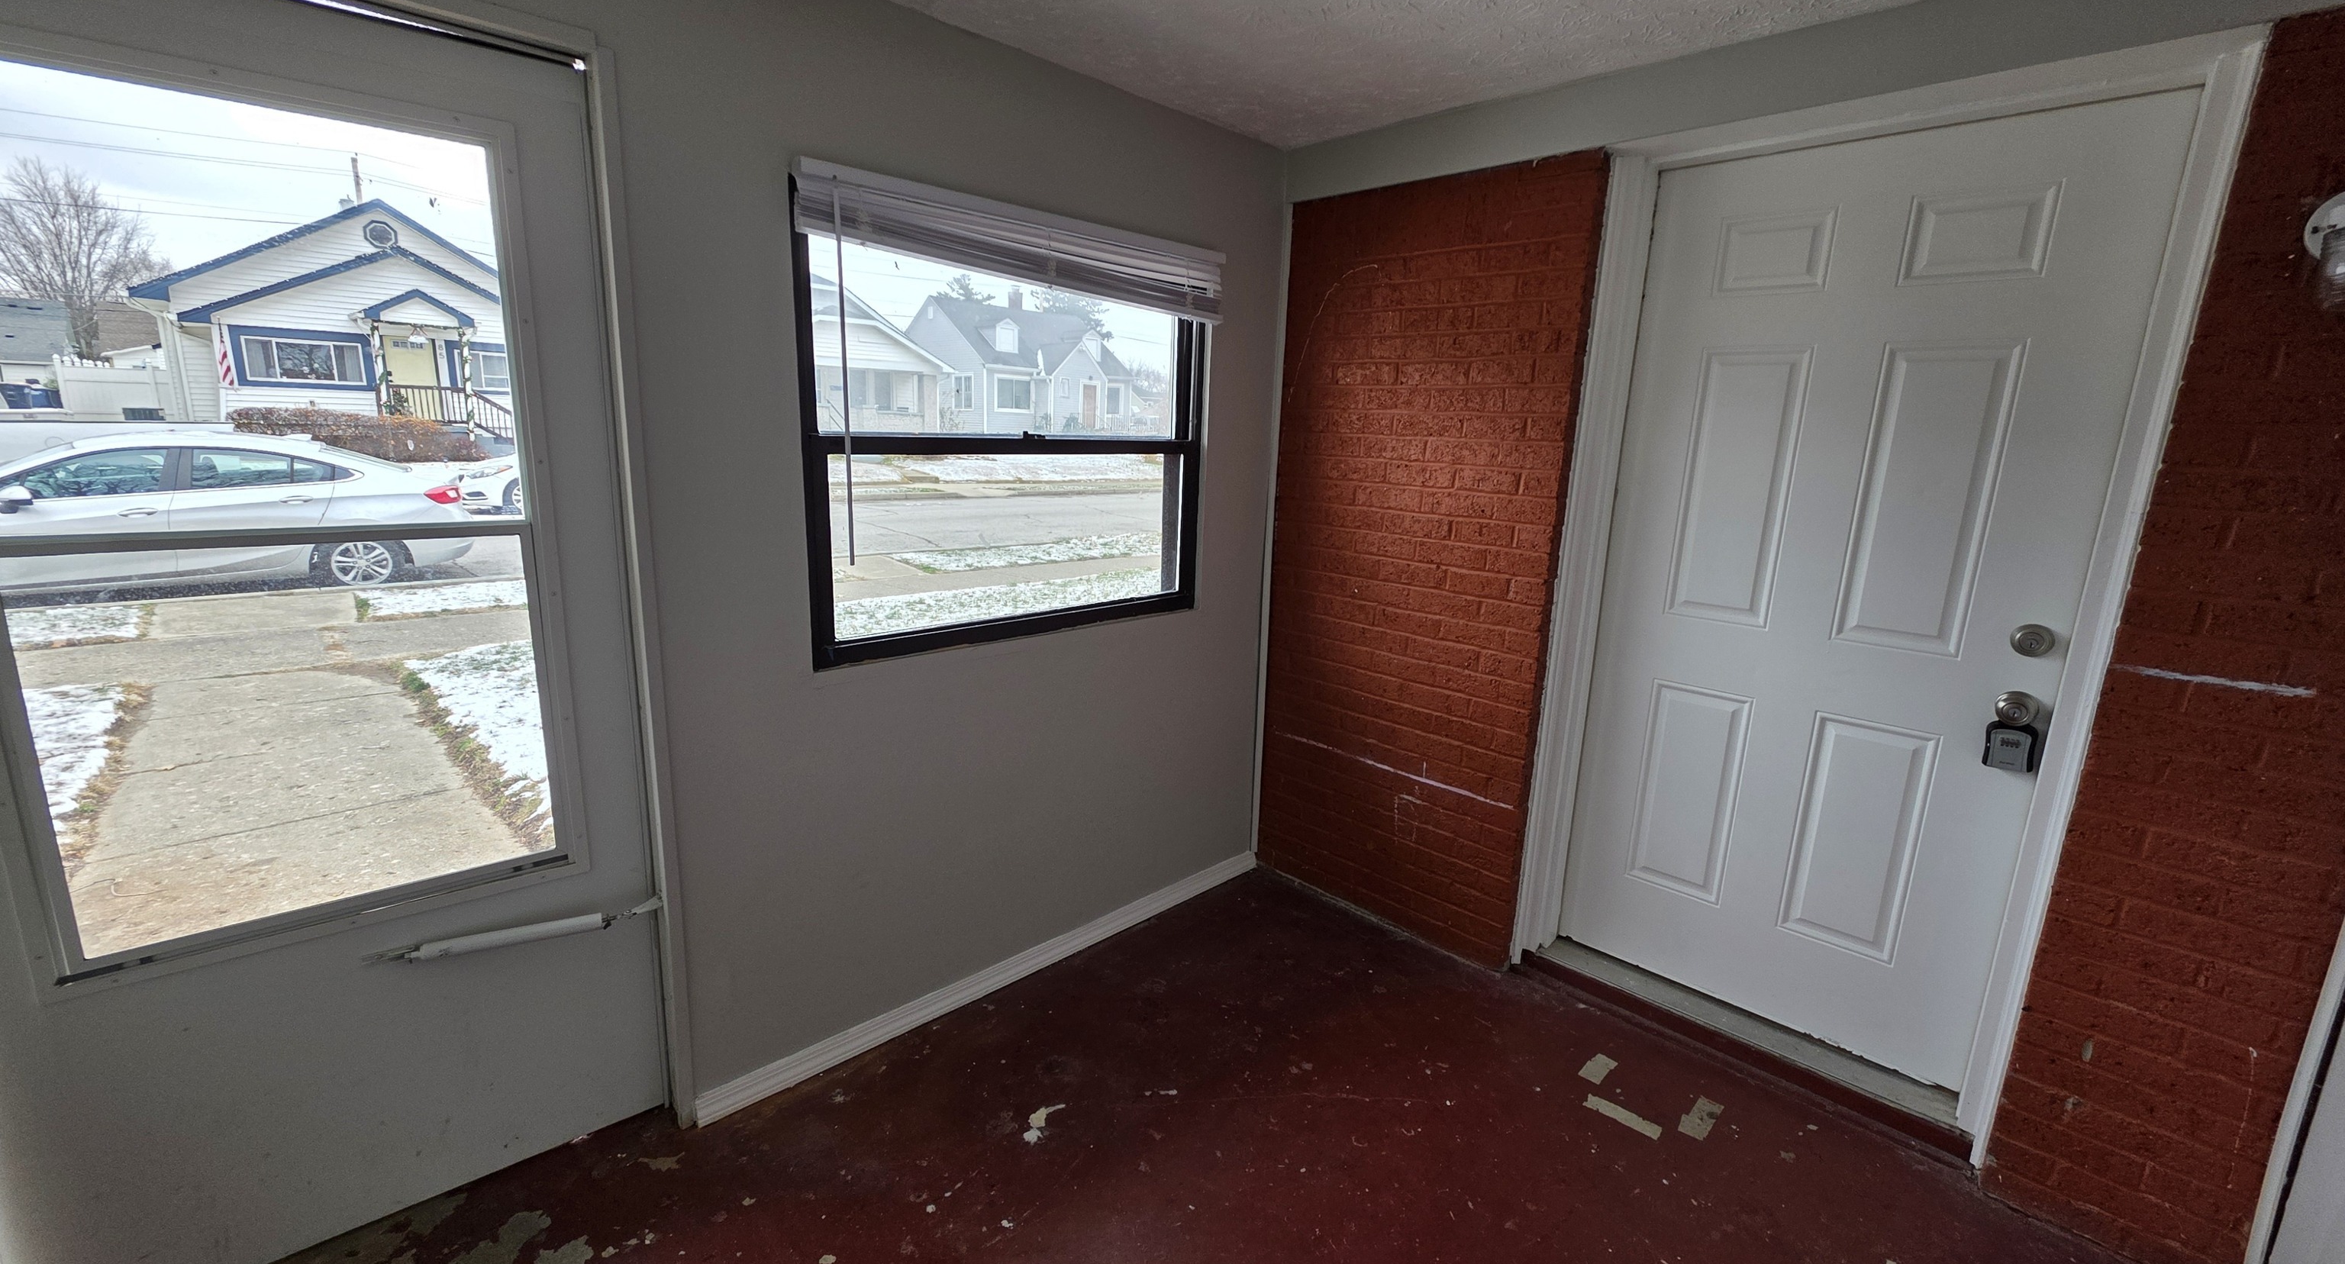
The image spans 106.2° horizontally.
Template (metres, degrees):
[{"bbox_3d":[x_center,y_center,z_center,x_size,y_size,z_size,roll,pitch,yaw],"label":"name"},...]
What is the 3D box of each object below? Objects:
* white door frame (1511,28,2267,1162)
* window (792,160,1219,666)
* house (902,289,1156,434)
[{"bbox_3d":[1.404,-0.015,2.009,1.020,2.160,0.140,13,17,42],"label":"white door frame"},{"bbox_3d":[-0.335,-0.484,2.186,1.180,1.020,0.100,-10,17,-42],"label":"window"},{"bbox_3d":[-7.553,-12.869,42.974,8.600,6.800,10.000,-10,17,-42],"label":"house"}]

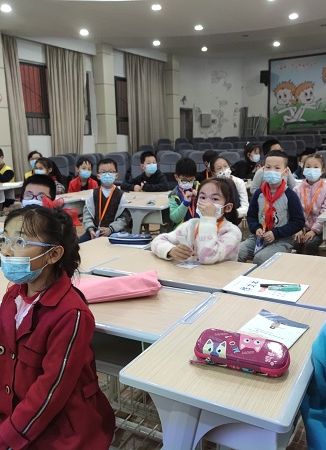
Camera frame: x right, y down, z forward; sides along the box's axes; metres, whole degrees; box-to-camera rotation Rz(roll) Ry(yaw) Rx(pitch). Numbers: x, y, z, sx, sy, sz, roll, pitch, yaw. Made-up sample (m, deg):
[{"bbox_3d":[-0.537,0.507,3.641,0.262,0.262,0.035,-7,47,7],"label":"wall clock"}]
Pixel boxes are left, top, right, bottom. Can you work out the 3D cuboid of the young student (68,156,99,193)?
[{"bbox_3d":[-0.771,-0.121,4.256,0.430,1.110,0.600,-3,12,-6],"label":"young student"}]

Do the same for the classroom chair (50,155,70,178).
[{"bbox_3d":[-1.939,-0.794,7.779,0.540,0.960,0.580,-1,12,0],"label":"classroom chair"}]

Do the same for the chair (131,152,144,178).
[{"bbox_3d":[-0.431,-0.861,8.069,0.540,1.082,0.620,1,11,10],"label":"chair"}]

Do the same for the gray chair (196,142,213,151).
[{"bbox_3d":[1.152,-1.712,11.199,0.540,0.960,0.580,-2,12,-6],"label":"gray chair"}]

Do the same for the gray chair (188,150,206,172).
[{"bbox_3d":[0.657,-0.840,7.877,0.540,1.077,0.620,2,12,14],"label":"gray chair"}]

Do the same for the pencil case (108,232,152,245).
[{"bbox_3d":[-0.170,0.077,2.212,0.222,0.046,0.100,1,12,11],"label":"pencil case"}]

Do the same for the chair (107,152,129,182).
[{"bbox_3d":[-0.986,-0.860,8.169,0.540,1.059,0.620,1,11,8],"label":"chair"}]

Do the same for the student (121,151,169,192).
[{"bbox_3d":[-0.140,-0.224,4.359,0.460,1.060,0.540,-1,12,0],"label":"student"}]

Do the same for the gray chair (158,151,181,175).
[{"bbox_3d":[0.123,-0.844,7.975,0.540,1.065,0.620,1,12,12],"label":"gray chair"}]

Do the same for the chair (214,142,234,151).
[{"bbox_3d":[1.618,-1.670,11.184,0.540,1.030,0.620,2,12,16],"label":"chair"}]

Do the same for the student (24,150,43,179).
[{"bbox_3d":[-1.549,-0.315,5.068,0.420,1.140,0.600,6,14,33],"label":"student"}]

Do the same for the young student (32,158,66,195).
[{"bbox_3d":[-1.297,-0.165,4.527,0.600,1.120,0.400,-12,16,-40],"label":"young student"}]

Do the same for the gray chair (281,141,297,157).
[{"bbox_3d":[3.273,-1.706,10.902,0.540,0.960,0.580,2,12,15],"label":"gray chair"}]

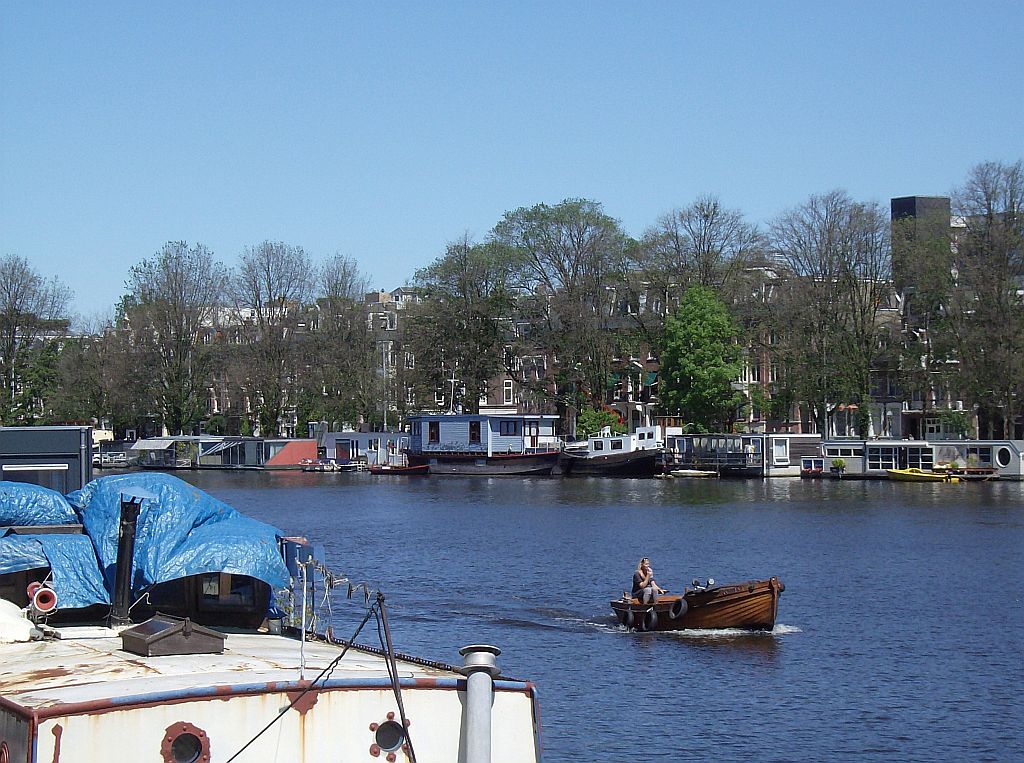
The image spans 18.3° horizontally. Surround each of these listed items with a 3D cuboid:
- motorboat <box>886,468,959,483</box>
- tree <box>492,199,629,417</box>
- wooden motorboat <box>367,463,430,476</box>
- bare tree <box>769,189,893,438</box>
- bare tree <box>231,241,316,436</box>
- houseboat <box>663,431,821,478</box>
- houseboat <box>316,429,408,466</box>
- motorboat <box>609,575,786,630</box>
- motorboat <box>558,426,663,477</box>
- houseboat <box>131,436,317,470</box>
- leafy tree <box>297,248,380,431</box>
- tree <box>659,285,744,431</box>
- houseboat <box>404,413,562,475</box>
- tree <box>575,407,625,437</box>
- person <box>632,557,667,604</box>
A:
[{"bbox_3d":[29.235,6.684,227.000,5.200,0.980,1.900,0,-1,20],"label":"motorboat"},{"bbox_3d":[3.910,-4.484,257.035,10.964,20.537,10.964,0,-1,0],"label":"tree"},{"bbox_3d":[-8.867,6.836,249.000,5.100,0.940,1.800,0,-1,25],"label":"wooden motorboat"},{"bbox_3d":[24.581,-4.476,246.000,9.300,20.530,9.500,0,-1,0],"label":"bare tree"},{"bbox_3d":[-21.550,-3.162,288.000,7.800,19.160,7.800,0,-1,0],"label":"bare tree"},{"bbox_3d":[16.952,5.473,236.060,10.894,3.111,5.000,-1,-1,42],"label":"houseboat"},{"bbox_3d":[-11.147,5.746,259.727,9.040,3.144,4.500,-1,-1,42],"label":"houseboat"},{"bbox_3d":[3.785,4.518,64.000,4.600,1.200,1.850,-1,-1,43],"label":"motorboat"},{"bbox_3d":[7.454,5.327,240.000,8.400,3.880,3.000,0,-1,22],"label":"motorboat"},{"bbox_3d":[-24.714,6.115,271.769,17.619,2.701,5.200,-1,-1,42],"label":"houseboat"},{"bbox_3d":[-14.860,-2.534,273.042,7.537,17.029,7.537,0,-1,0],"label":"leafy tree"},{"bbox_3d":[14.615,-0.916,245.849,6.633,13.129,6.633,0,-1,0],"label":"tree"},{"bbox_3d":[-2.235,4.883,250.000,12.700,4.900,4.400,0,-1,25],"label":"houseboat"},{"bbox_3d":[6.973,3.825,254.000,3.700,3.670,3.900,0,-1,0],"label":"tree"},{"bbox_3d":[2.800,4.205,64.900,0.800,1.220,0.520,-1,-1,40],"label":"person"}]

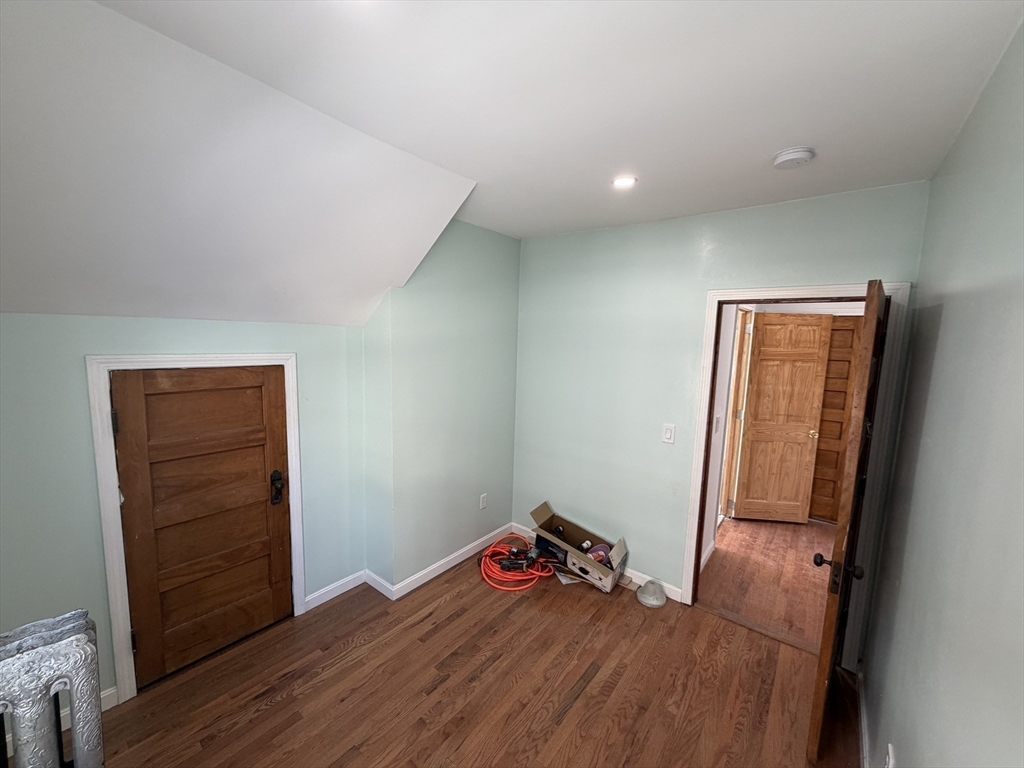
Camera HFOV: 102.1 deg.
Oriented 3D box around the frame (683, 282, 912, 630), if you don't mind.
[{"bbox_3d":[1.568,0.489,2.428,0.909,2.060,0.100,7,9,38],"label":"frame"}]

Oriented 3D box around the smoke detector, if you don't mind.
[{"bbox_3d":[1.169,-0.933,1.720,0.138,0.042,0.138,7,9,38],"label":"smoke detector"}]

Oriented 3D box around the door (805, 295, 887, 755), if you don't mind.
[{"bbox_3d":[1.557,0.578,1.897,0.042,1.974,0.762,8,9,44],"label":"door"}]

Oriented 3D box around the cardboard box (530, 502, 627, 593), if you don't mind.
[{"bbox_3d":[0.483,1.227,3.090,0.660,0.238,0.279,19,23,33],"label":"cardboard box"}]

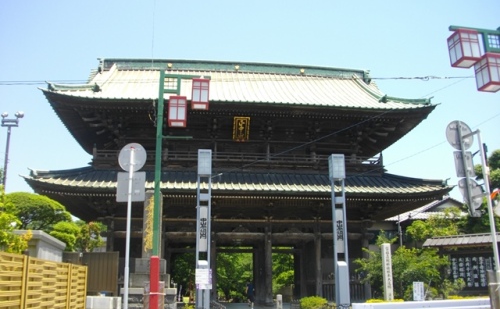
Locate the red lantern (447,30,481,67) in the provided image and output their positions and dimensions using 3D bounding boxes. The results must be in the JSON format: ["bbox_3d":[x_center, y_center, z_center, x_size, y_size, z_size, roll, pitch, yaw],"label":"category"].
[{"bbox_3d":[4.011,-1.963,8.638,0.370,0.576,0.370,2,-15,-9],"label":"red lantern"}]

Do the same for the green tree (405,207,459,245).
[{"bbox_3d":[10.556,5.728,26.413,3.000,5.419,2.700,2,-15,-6],"label":"green tree"}]

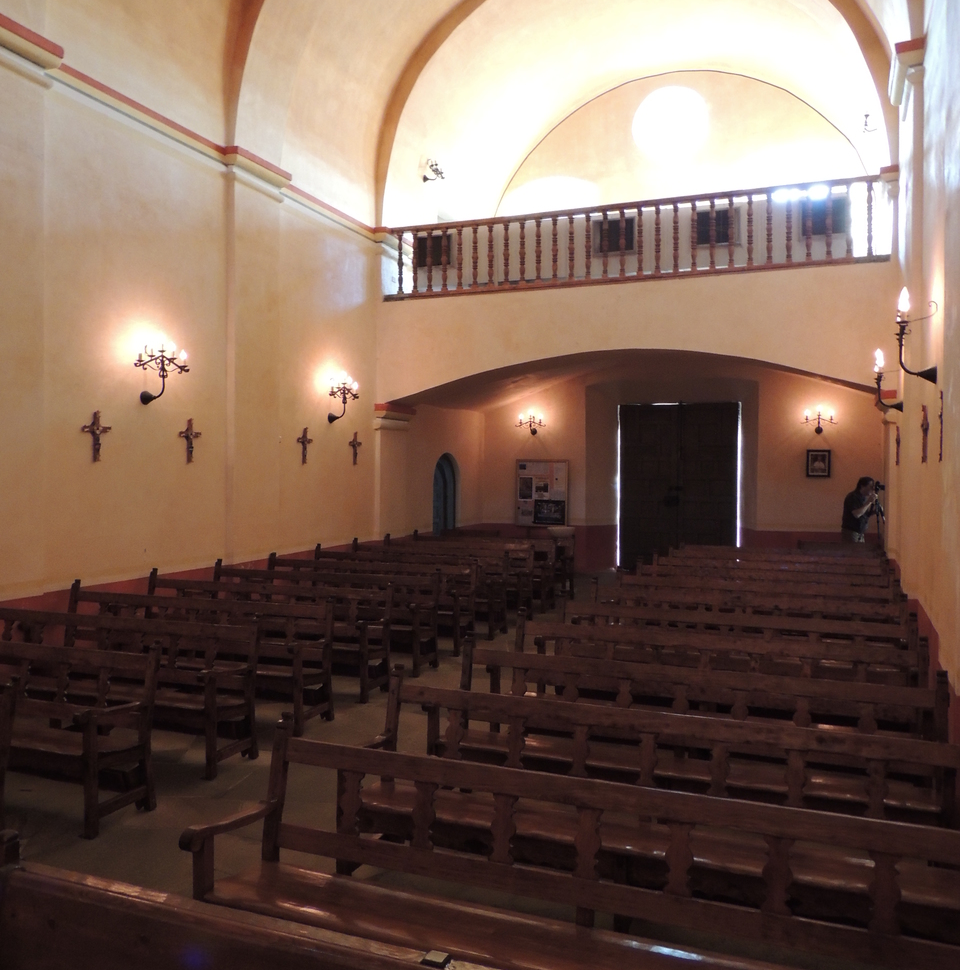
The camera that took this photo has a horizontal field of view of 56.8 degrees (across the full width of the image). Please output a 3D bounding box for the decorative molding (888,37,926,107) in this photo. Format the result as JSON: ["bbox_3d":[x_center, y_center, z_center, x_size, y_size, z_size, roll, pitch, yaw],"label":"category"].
[{"bbox_3d":[3.563,-3.312,7.435,0.227,0.369,0.945,1,1,22],"label":"decorative molding"}]

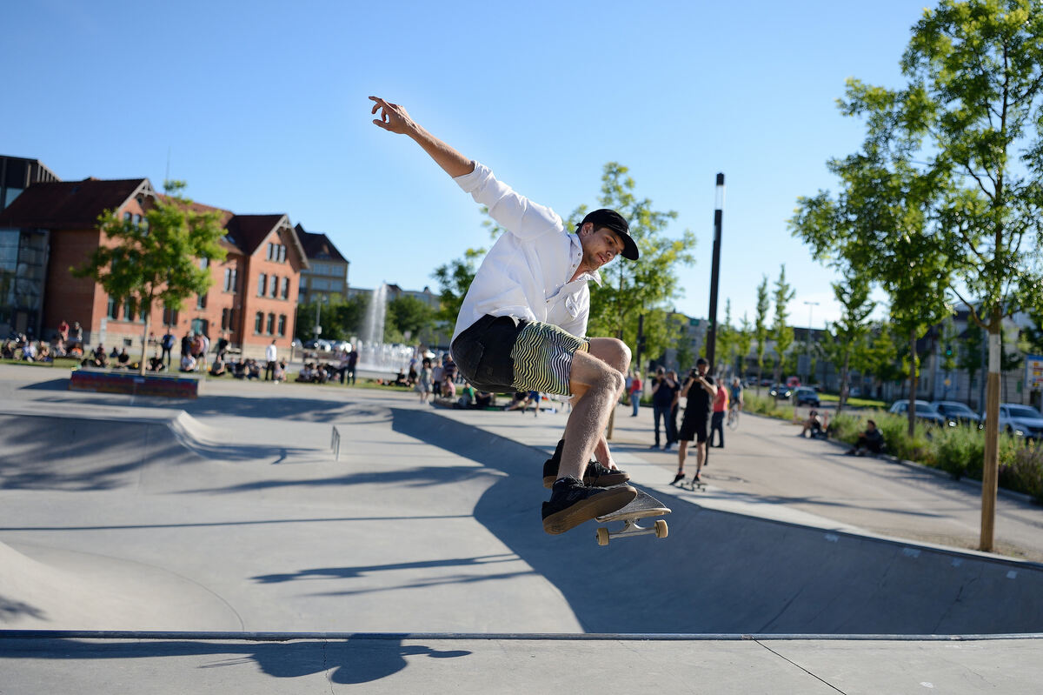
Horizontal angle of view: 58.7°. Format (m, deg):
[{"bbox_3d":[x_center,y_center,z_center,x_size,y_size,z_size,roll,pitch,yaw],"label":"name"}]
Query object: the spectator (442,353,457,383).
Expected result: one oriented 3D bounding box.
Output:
[{"bbox_3d":[-2.807,1.181,36.500,0.550,1.750,0.420,3,-2,6],"label":"spectator"}]

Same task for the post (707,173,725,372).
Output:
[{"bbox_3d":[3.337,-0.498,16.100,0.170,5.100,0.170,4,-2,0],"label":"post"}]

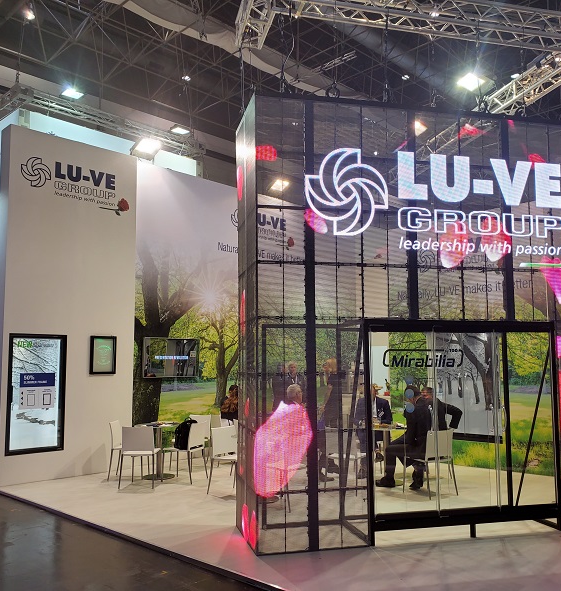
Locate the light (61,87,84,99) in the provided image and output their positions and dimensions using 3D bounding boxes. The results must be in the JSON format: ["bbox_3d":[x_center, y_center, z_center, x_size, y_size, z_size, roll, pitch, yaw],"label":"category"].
[{"bbox_3d":[-3.266,-3.164,9.300,0.240,0.140,0.310,-6,-8,44],"label":"light"}]

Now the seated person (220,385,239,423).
[{"bbox_3d":[-0.594,1.981,8.982,0.500,1.270,0.750,-2,-6,14],"label":"seated person"}]

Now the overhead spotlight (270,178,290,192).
[{"bbox_3d":[0.000,-2.120,11.466,0.310,0.180,0.250,5,-8,-44],"label":"overhead spotlight"}]

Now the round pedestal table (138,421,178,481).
[{"bbox_3d":[-1.709,2.201,8.410,0.690,0.730,0.690,0,-6,0],"label":"round pedestal table"}]

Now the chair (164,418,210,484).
[{"bbox_3d":[-1.283,2.145,8.161,0.520,0.790,0.460,-3,-6,23],"label":"chair"}]

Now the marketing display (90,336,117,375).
[{"bbox_3d":[-2.663,0.904,8.871,0.425,0.565,0.070,5,-8,-44],"label":"marketing display"}]

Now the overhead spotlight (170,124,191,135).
[{"bbox_3d":[-1.869,-3.116,11.103,0.260,0.100,0.330,-5,-7,41],"label":"overhead spotlight"}]

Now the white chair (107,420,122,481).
[{"bbox_3d":[-2.094,2.141,8.234,0.470,0.775,0.450,0,-6,-4],"label":"white chair"}]

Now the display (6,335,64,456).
[{"bbox_3d":[-3.330,1.339,8.107,0.791,1.600,0.090,5,-8,-44],"label":"display"}]

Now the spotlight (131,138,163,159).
[{"bbox_3d":[-2.234,-2.425,9.838,0.430,0.130,0.330,6,-50,-49],"label":"spotlight"}]

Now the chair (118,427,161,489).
[{"bbox_3d":[-1.802,2.092,7.756,0.450,0.775,0.470,-1,-6,4],"label":"chair"}]

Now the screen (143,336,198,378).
[{"bbox_3d":[-1.788,1.045,9.848,0.080,0.655,1.160,-5,-7,41],"label":"screen"}]

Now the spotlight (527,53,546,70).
[{"bbox_3d":[3.242,-2.963,7.500,0.160,0.130,0.270,1,-6,-15],"label":"spotlight"}]

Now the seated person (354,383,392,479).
[{"bbox_3d":[1.344,1.930,8.600,0.560,1.280,0.850,-1,-6,5],"label":"seated person"}]

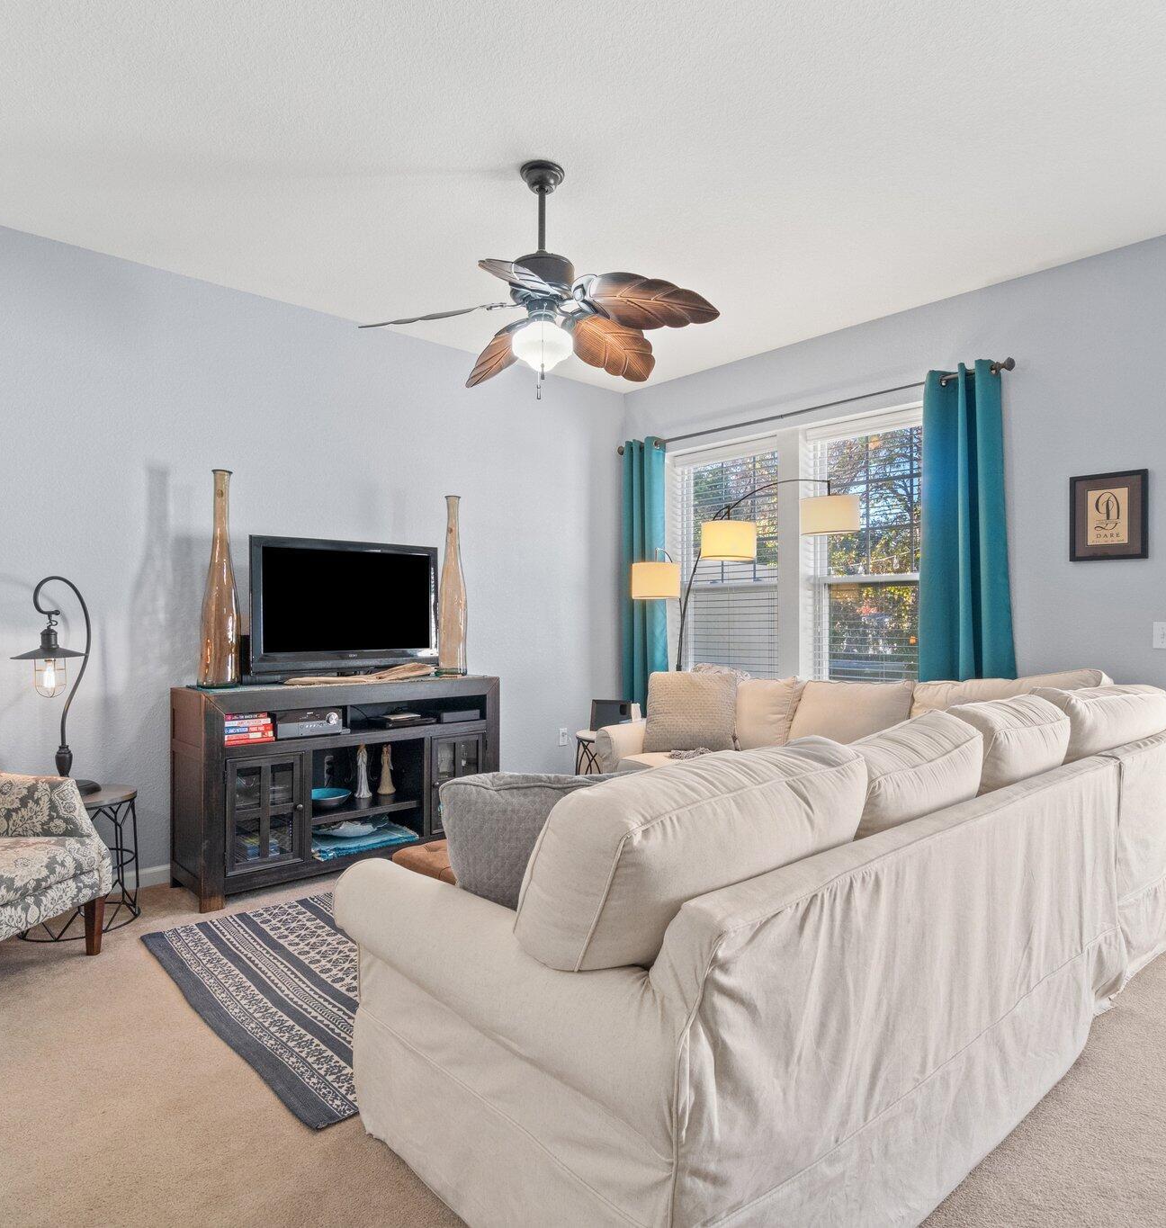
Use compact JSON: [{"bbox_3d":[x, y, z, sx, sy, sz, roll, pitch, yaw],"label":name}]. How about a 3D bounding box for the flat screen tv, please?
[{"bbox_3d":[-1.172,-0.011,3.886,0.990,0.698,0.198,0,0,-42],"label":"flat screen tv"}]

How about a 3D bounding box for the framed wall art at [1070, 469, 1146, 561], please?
[{"bbox_3d":[2.315,-0.429,3.388,0.025,0.391,0.295,0,0,-43],"label":"framed wall art"}]

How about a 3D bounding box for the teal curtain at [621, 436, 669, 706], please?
[{"bbox_3d":[0.426,-0.029,5.315,0.109,2.356,0.446,0,0,-43],"label":"teal curtain"}]

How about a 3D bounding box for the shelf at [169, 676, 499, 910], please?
[{"bbox_3d":[-1.161,0.789,3.854,1.534,0.905,0.416,0,0,-42],"label":"shelf"}]

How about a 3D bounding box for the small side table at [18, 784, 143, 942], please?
[{"bbox_3d":[-2.033,0.989,3.112,0.416,0.510,0.416,0,0,-42],"label":"small side table"}]

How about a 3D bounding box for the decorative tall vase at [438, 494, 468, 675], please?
[{"bbox_3d":[-0.726,-0.162,4.303,0.153,1.000,0.153,0,0,0],"label":"decorative tall vase"}]

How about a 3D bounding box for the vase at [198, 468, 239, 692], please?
[{"bbox_3d":[-1.646,-0.150,3.471,0.183,0.980,0.183,0,0,-42],"label":"vase"}]

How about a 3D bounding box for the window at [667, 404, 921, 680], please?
[{"bbox_3d":[1.237,-0.239,4.595,0.099,1.752,1.841,0,0,-43],"label":"window"}]

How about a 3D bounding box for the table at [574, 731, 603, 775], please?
[{"bbox_3d":[0.149,0.977,4.506,0.416,0.525,0.416,0,0,-42],"label":"table"}]

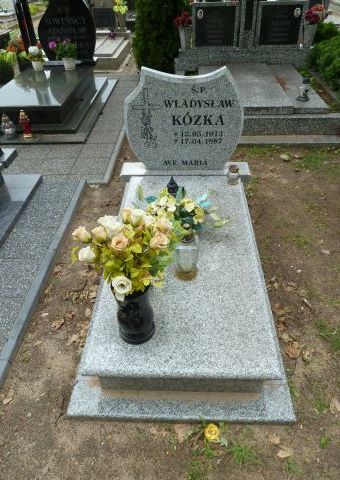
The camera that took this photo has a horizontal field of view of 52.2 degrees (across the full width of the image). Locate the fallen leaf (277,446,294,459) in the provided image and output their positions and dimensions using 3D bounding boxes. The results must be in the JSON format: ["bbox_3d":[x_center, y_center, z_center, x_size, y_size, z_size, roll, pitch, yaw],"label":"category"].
[{"bbox_3d":[0.429,0.789,1.287,0.066,0.015,0.043,0,41,3],"label":"fallen leaf"}]

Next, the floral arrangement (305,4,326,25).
[{"bbox_3d":[1.617,-2.509,3.855,0.200,0.170,0.180,0,41,3],"label":"floral arrangement"}]

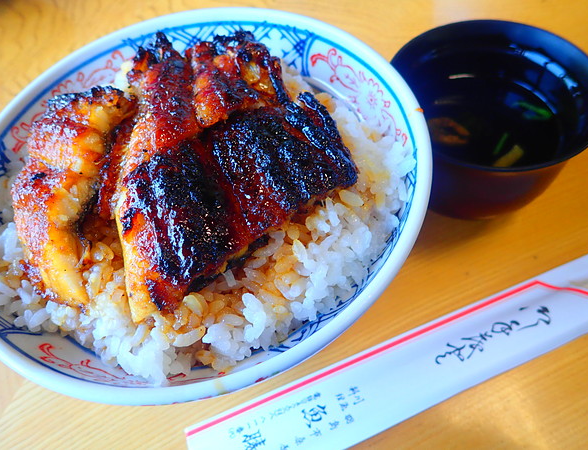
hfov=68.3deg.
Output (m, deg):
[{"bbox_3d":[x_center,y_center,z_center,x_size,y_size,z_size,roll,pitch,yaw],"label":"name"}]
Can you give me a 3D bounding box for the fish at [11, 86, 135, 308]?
[{"bbox_3d":[-0.096,-0.017,0.187,0.046,0.030,0.108,-4,60,5],"label":"fish"}]

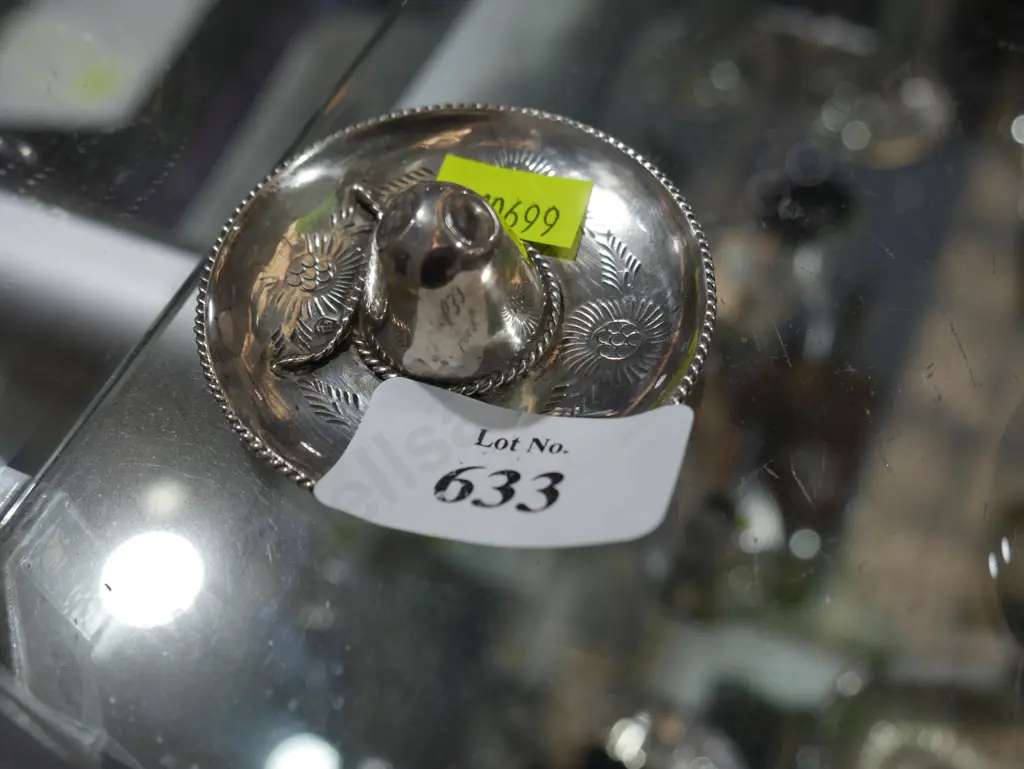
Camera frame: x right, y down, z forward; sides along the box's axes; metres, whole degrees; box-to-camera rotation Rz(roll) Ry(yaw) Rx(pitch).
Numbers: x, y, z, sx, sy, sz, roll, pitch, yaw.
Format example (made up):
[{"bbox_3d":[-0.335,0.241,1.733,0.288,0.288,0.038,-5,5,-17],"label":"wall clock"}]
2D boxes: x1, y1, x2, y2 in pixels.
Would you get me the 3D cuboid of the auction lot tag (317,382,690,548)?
[{"bbox_3d":[0.000,0.010,0.157,0.045,0.005,0.028,5,37,18],"label":"auction lot tag"}]

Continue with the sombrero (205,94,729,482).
[{"bbox_3d":[-0.008,-0.017,0.168,0.075,0.023,0.075,-4,57,0],"label":"sombrero"}]

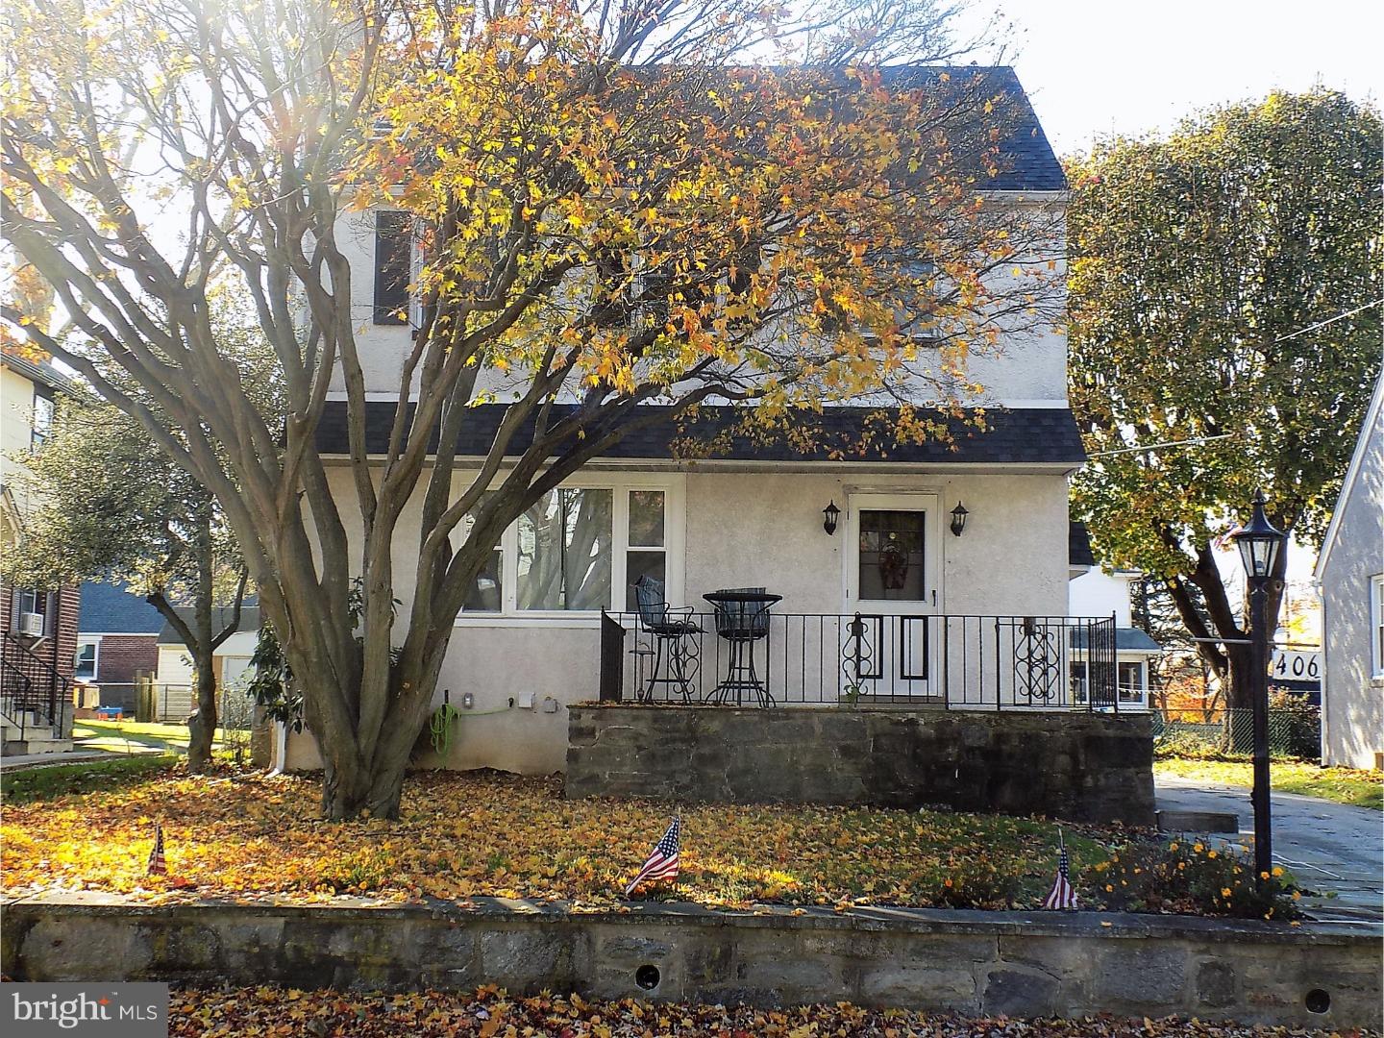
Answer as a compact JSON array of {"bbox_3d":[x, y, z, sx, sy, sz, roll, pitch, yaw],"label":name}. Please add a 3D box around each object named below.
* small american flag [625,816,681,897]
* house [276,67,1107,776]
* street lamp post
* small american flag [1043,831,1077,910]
[{"bbox_3d":[-0.179,1.523,7.436,0.255,0.367,0.120,1,-6,1],"label":"small american flag"},{"bbox_3d":[-0.042,-1.320,20.284,8.280,8.600,7.400,1,-6,1],"label":"house"},{"bbox_3d":[2.724,0.842,7.853,0.237,1.958,0.237,1,-6,1],"label":"street lamp post"},{"bbox_3d":[1.651,1.574,7.344,0.152,0.348,0.110,1,-6,1],"label":"small american flag"}]

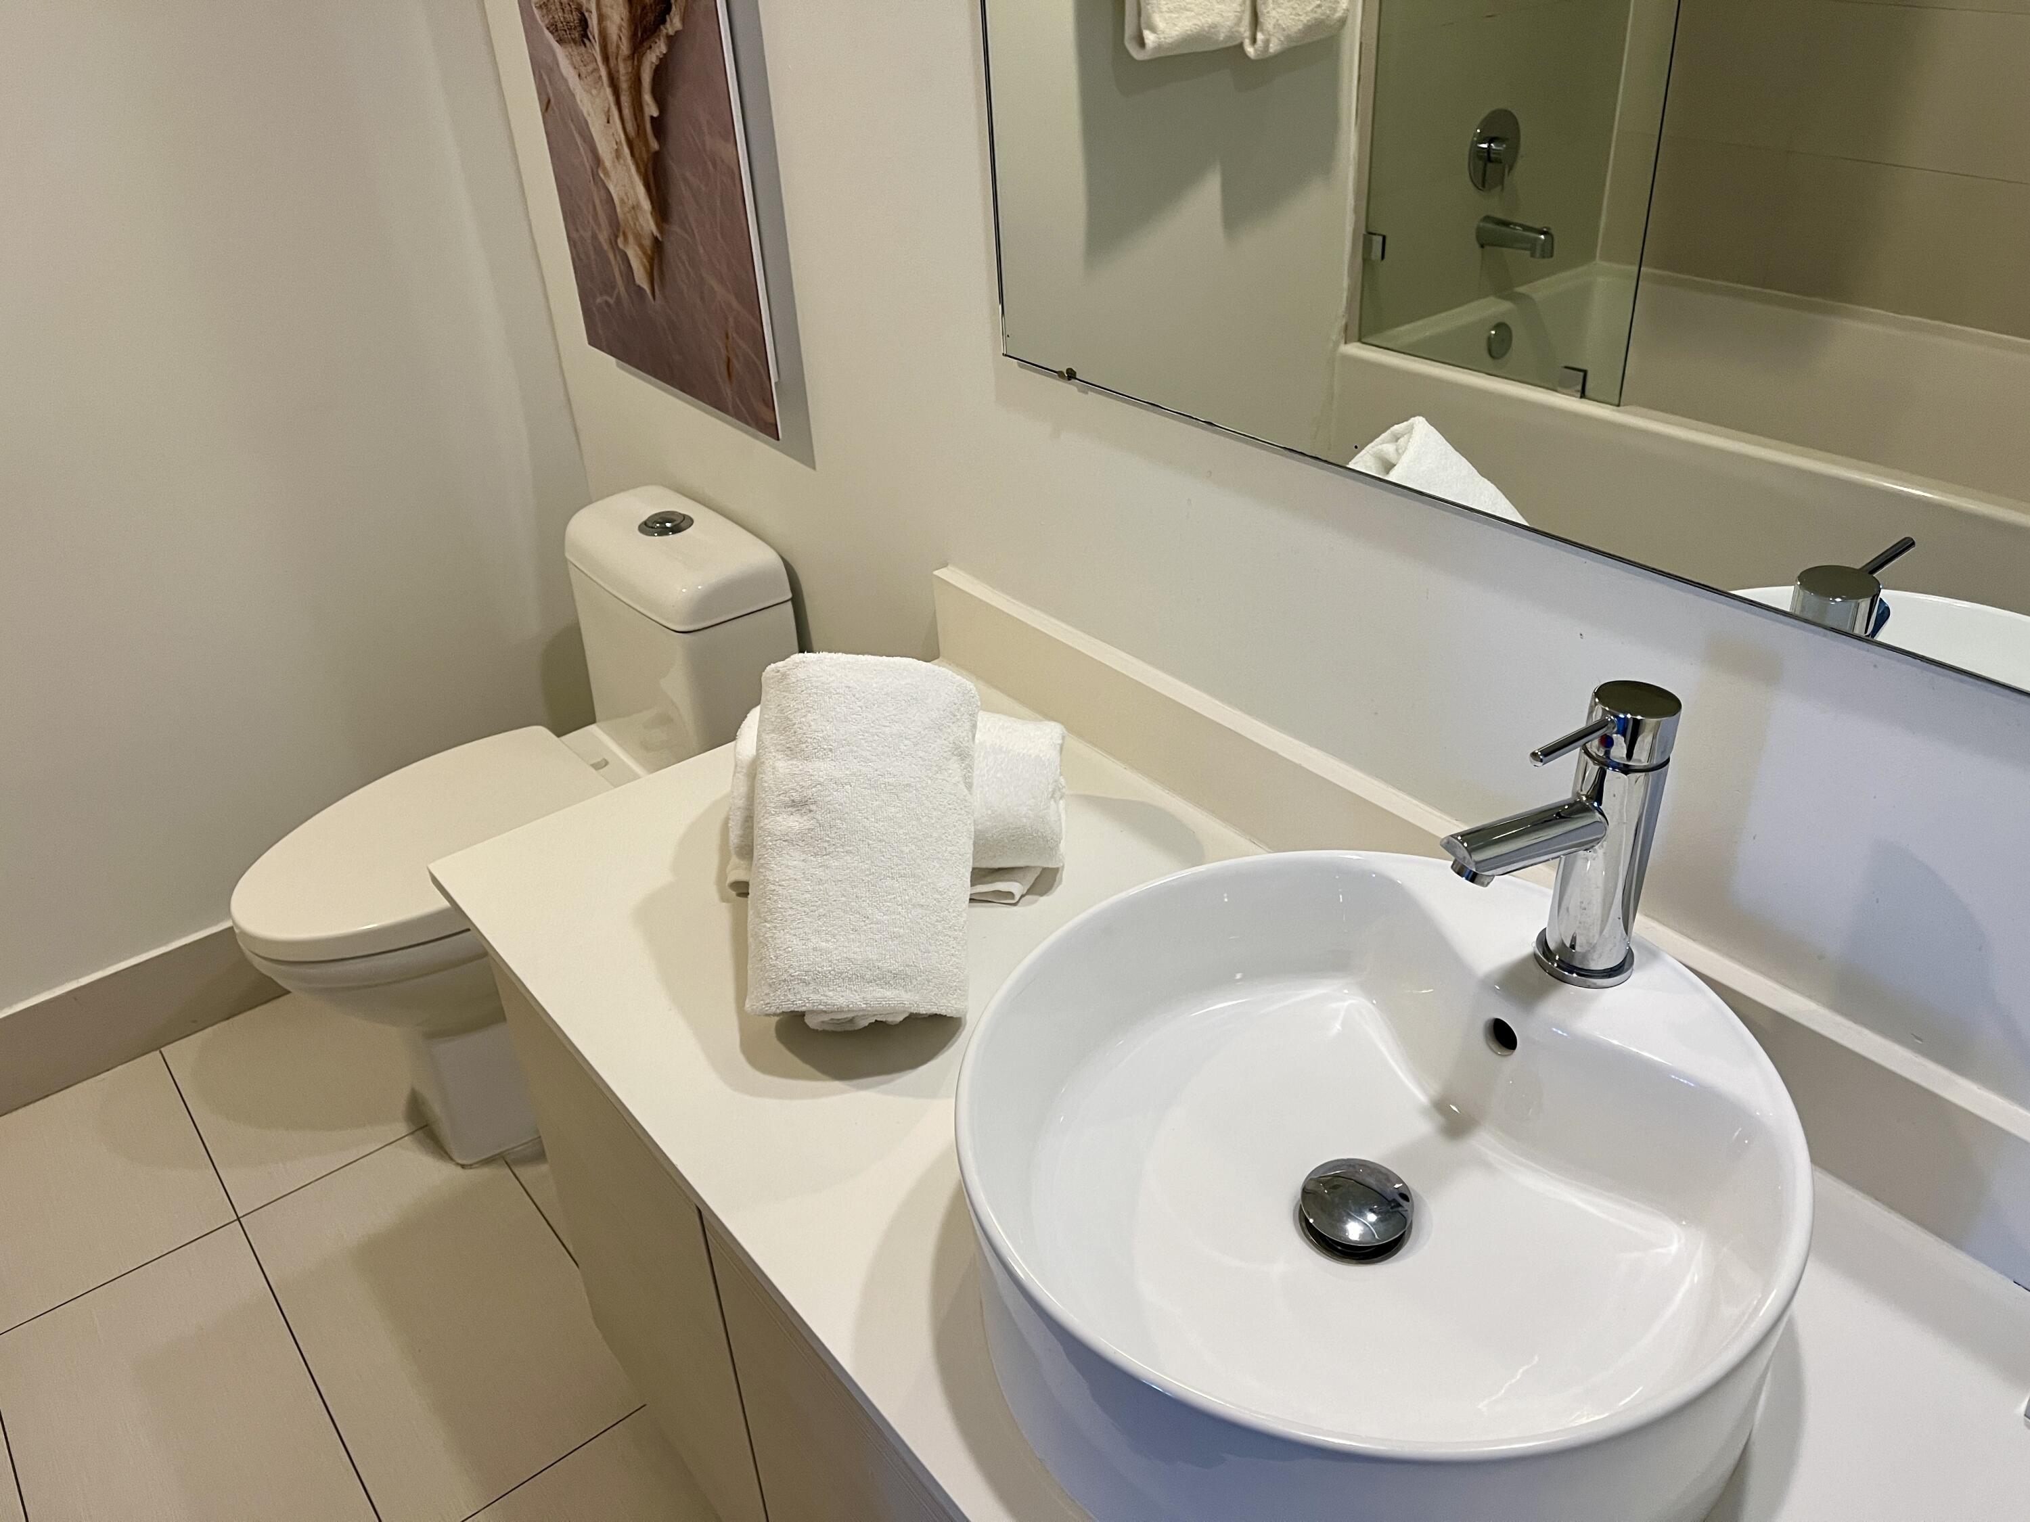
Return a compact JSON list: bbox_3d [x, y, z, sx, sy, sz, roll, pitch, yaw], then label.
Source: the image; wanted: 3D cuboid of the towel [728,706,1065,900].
[{"bbox_3d":[-0.098,0.022,1.331,0.282,0.136,0.150,1,32,7],"label":"towel"}]

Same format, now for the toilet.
[{"bbox_3d":[-0.658,0.119,2.047,0.710,0.746,0.380,-24,37,-31],"label":"toilet"}]

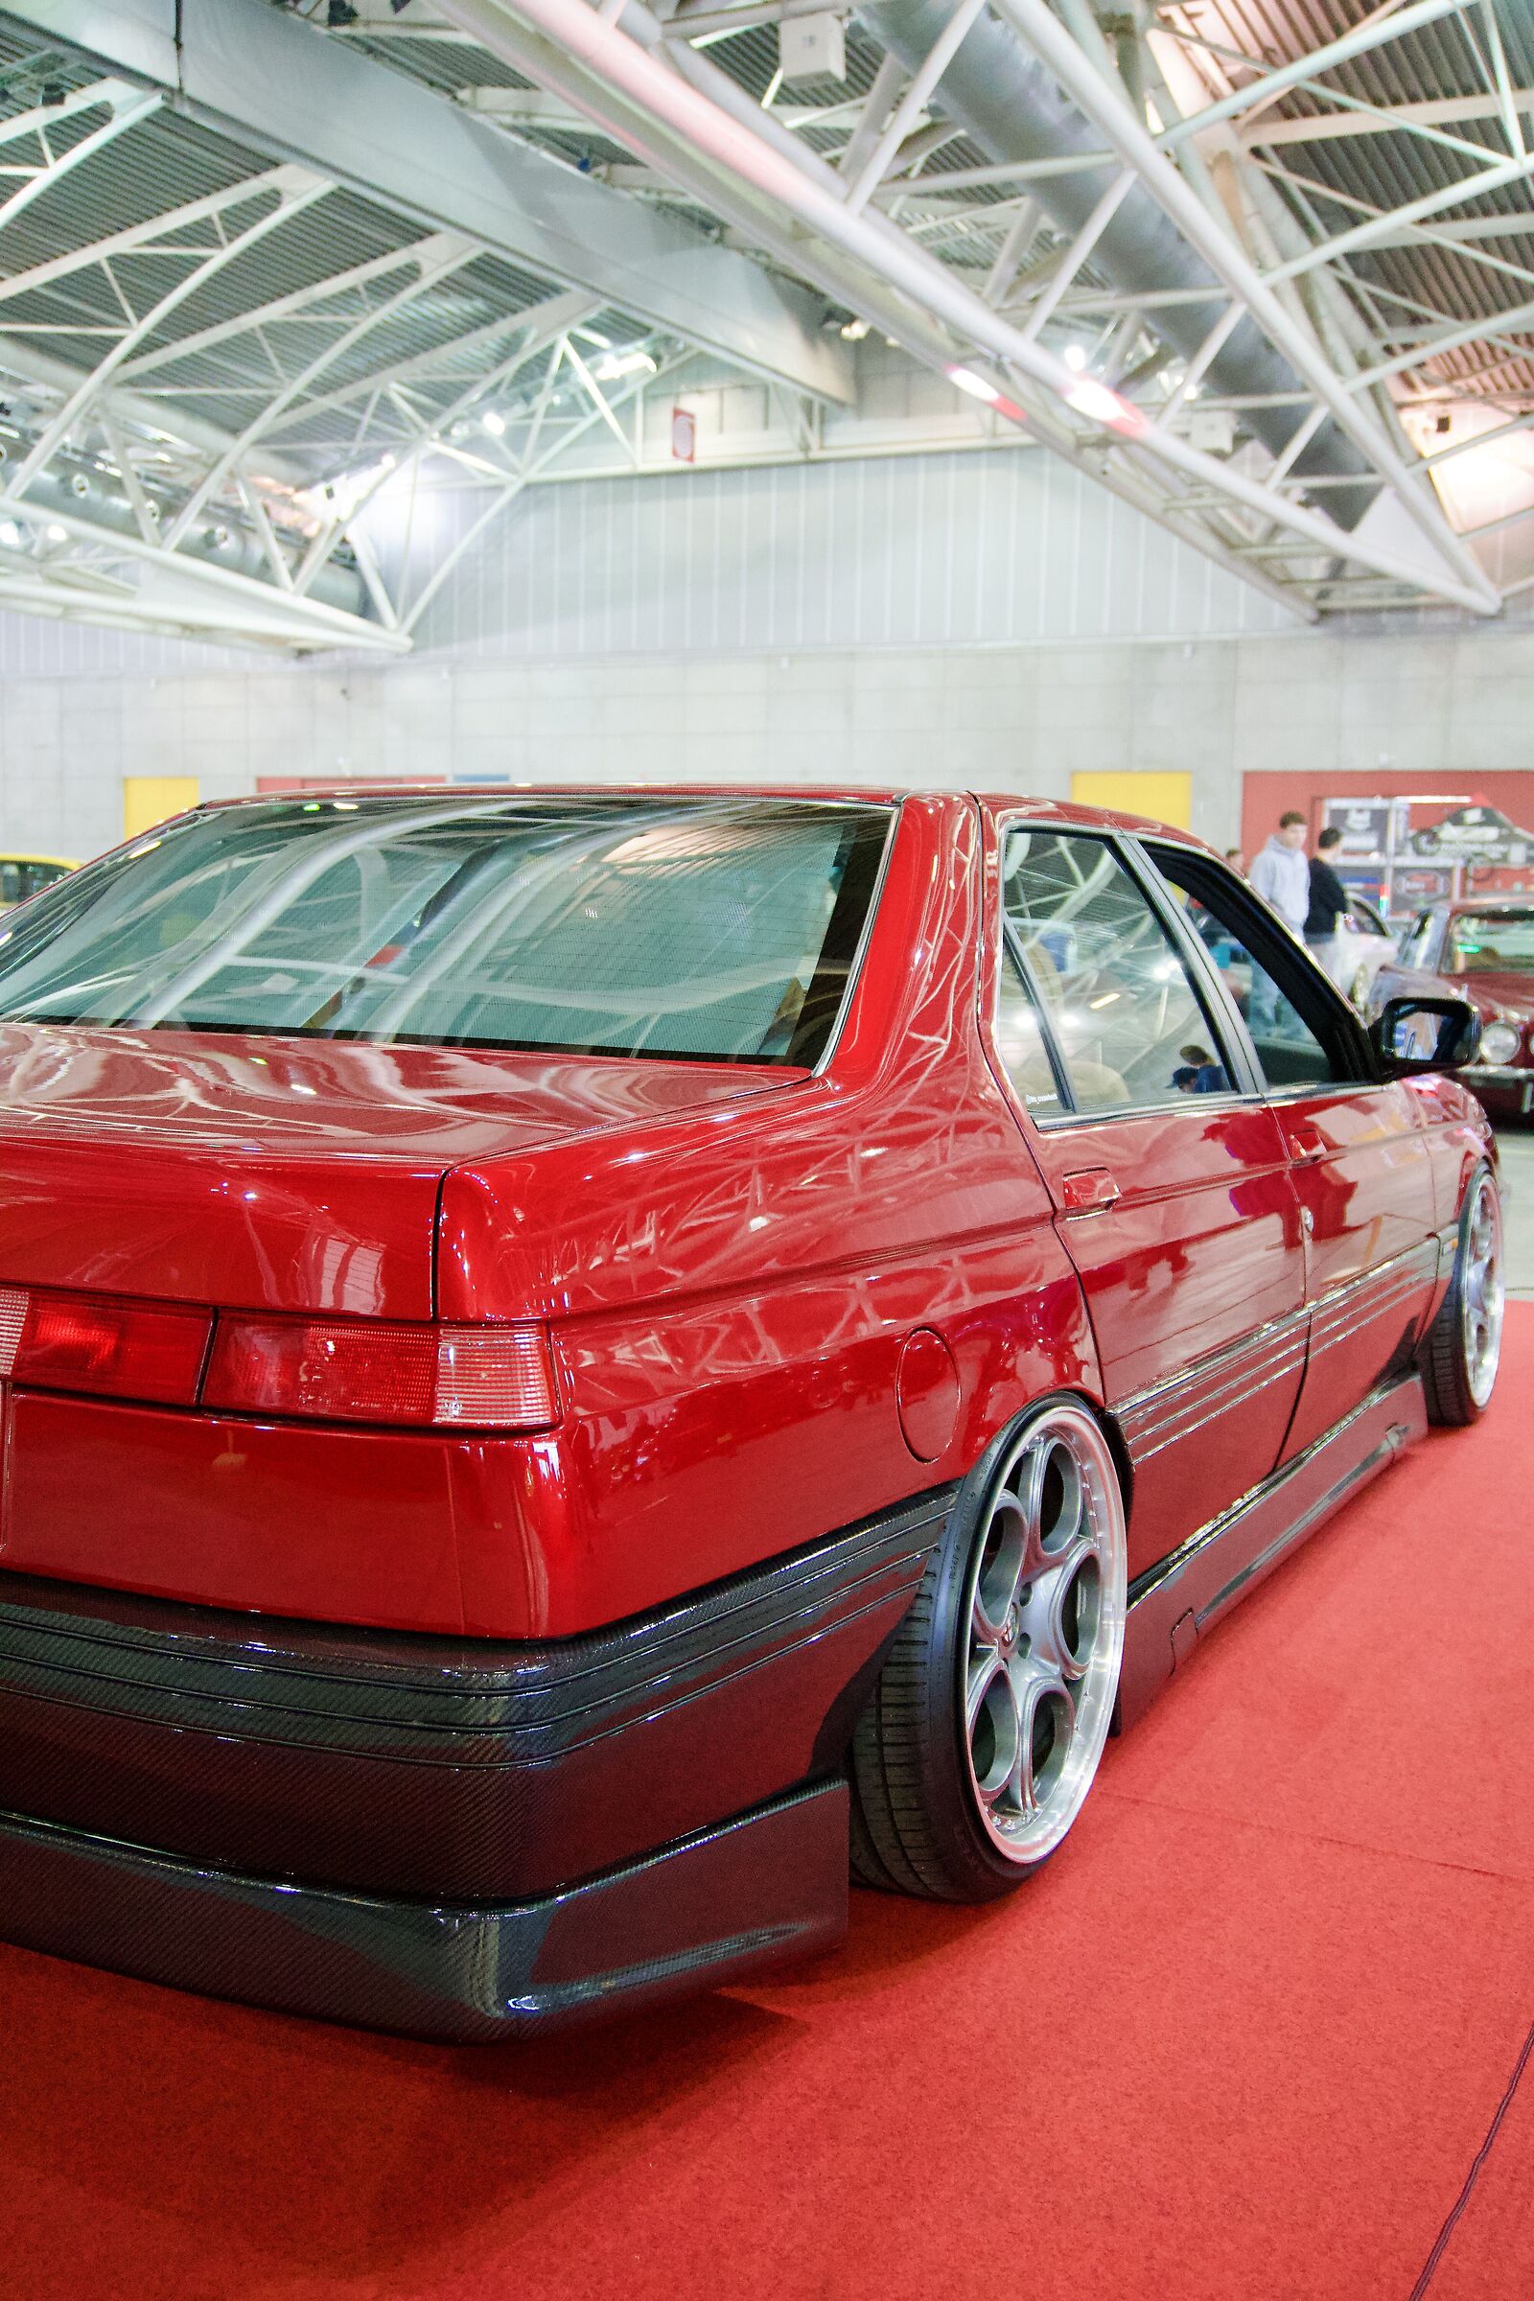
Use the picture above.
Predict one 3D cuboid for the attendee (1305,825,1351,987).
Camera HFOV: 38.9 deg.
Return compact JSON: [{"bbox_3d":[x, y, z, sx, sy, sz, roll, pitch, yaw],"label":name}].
[{"bbox_3d":[3.958,-1.444,15.501,0.340,1.737,0.480,-5,9,-42],"label":"attendee"}]

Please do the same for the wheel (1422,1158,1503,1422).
[{"bbox_3d":[1.504,0.310,4.884,0.220,0.610,0.610,2,6,28],"label":"wheel"}]

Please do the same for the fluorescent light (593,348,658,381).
[{"bbox_3d":[-1.689,-9.399,26.000,0.250,0.220,1.200,-3,8,-33],"label":"fluorescent light"}]

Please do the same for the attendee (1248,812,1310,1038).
[{"bbox_3d":[3.289,-1.308,14.102,0.500,1.763,0.340,-5,9,-42],"label":"attendee"}]

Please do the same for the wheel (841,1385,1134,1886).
[{"bbox_3d":[0.238,0.556,2.558,0.220,0.610,0.610,1,6,28],"label":"wheel"}]

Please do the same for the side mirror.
[{"bbox_3d":[1.255,-0.220,4.154,0.220,0.150,0.130,5,8,28],"label":"side mirror"}]

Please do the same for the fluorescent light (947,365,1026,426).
[{"bbox_3d":[1.640,-5.563,16.039,0.180,0.160,1.600,4,7,24],"label":"fluorescent light"}]

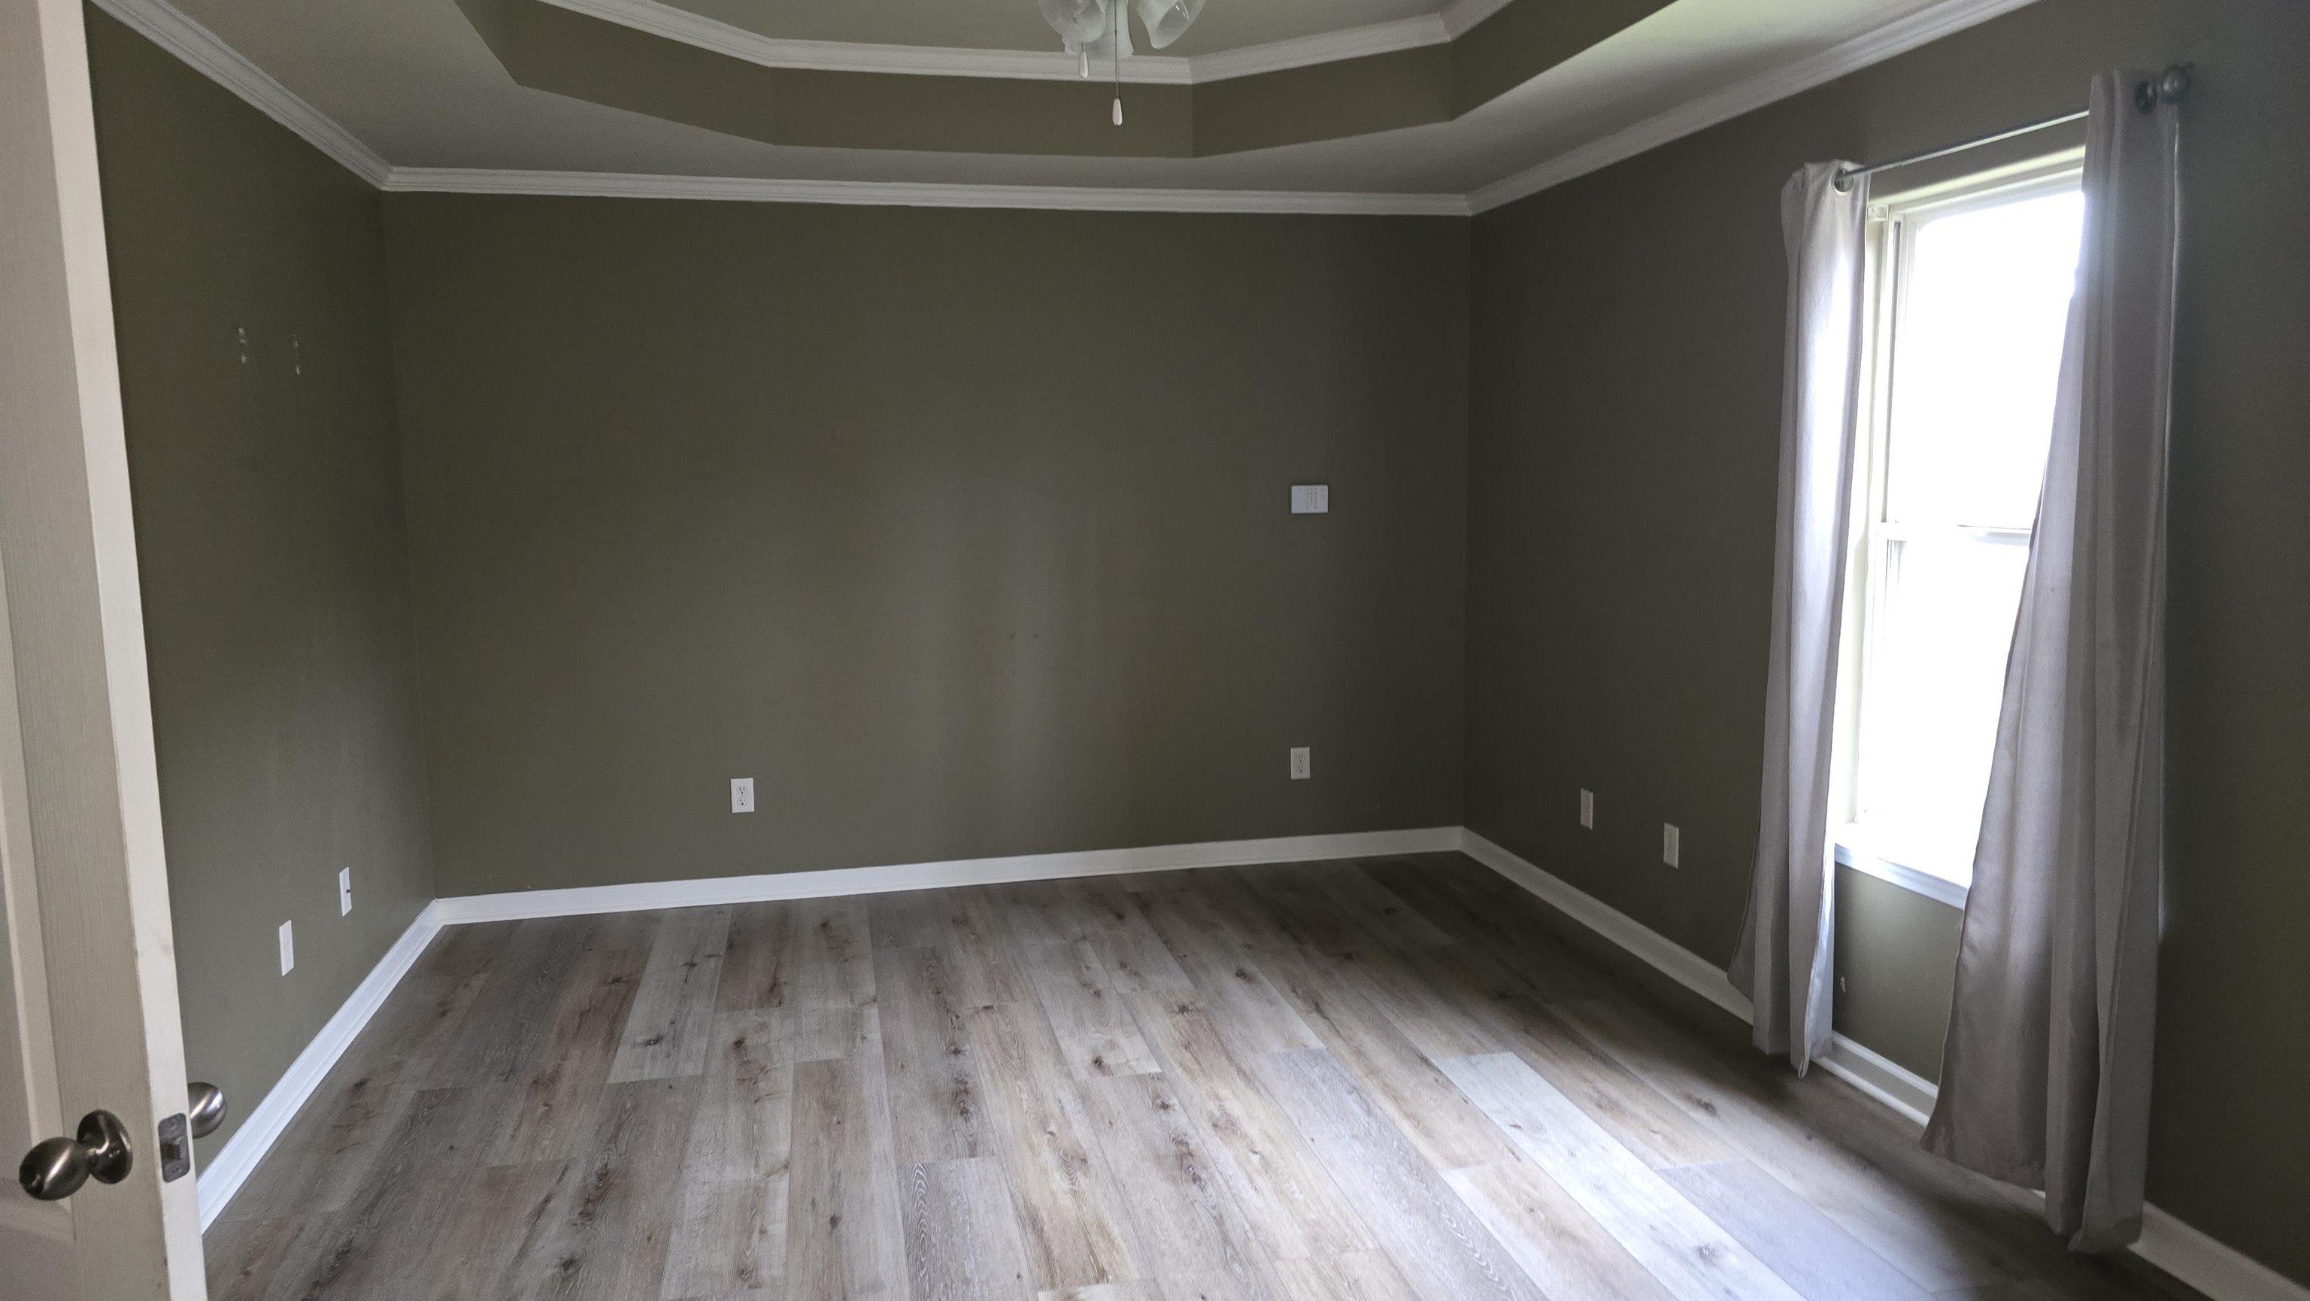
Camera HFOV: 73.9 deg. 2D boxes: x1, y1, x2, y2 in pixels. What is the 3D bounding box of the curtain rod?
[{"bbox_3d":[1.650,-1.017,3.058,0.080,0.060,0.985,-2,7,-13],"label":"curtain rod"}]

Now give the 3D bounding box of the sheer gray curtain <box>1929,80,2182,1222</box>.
[{"bbox_3d":[1.718,0.030,2.922,0.120,2.150,0.485,-2,7,-13],"label":"sheer gray curtain"}]

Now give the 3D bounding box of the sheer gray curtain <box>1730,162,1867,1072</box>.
[{"bbox_3d":[1.542,-0.065,3.709,0.115,2.150,0.420,-2,7,-13],"label":"sheer gray curtain"}]

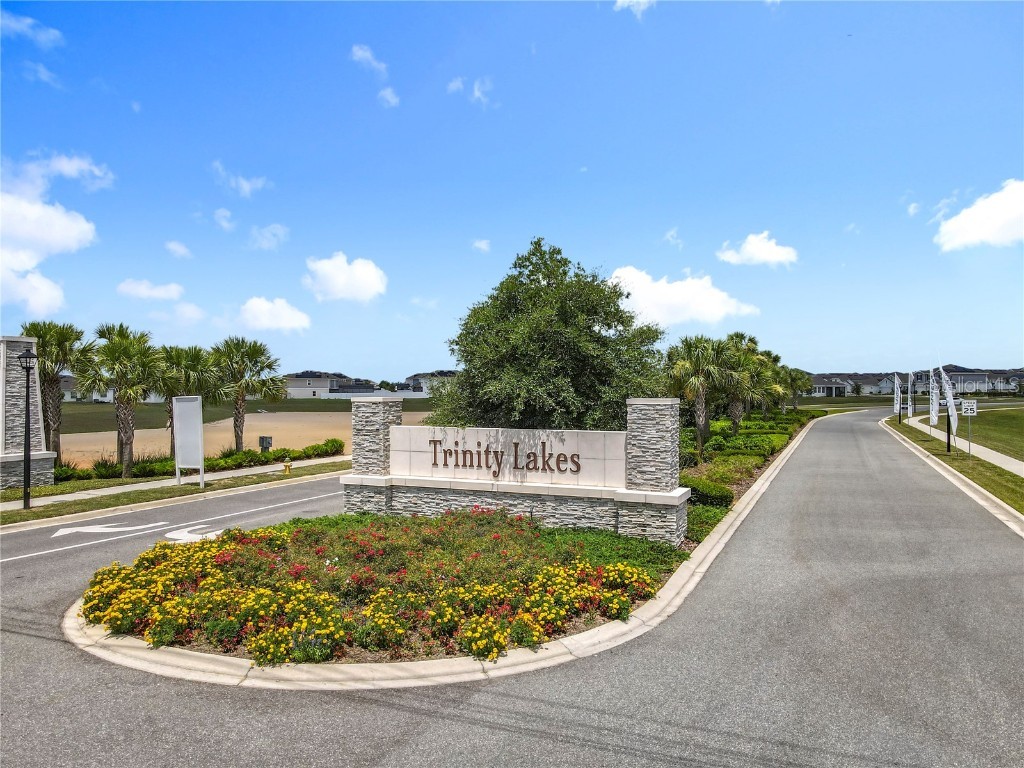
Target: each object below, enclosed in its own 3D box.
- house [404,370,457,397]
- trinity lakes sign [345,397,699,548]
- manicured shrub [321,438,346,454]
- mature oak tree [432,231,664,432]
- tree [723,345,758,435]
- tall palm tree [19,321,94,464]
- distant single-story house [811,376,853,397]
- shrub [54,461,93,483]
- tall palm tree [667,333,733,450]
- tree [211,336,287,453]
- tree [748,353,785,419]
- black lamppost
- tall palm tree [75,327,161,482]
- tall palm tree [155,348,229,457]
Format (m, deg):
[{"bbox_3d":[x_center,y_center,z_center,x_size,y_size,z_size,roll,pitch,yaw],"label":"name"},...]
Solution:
[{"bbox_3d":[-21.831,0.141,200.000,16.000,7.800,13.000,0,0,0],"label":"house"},{"bbox_3d":[-0.200,1.973,18.000,9.050,3.250,1.450,0,0,24],"label":"trinity lakes sign"},{"bbox_3d":[-9.950,3.490,39.700,1.150,0.880,1.100,0,0,0],"label":"manicured shrub"},{"bbox_3d":[1.060,-0.340,21.900,7.100,8.400,7.000,0,0,0],"label":"mature oak tree"},{"bbox_3d":[15.540,0.512,48.500,2.700,6.400,2.700,0,0,24],"label":"tree"},{"bbox_3d":[-19.600,0.570,30.600,3.100,6.600,3.100,0,0,0],"label":"tall palm tree"},{"bbox_3d":[88.200,0.720,196.000,11.500,5.600,13.000,0,0,25],"label":"distant single-story house"},{"bbox_3d":[-16.490,3.272,26.700,1.250,0.800,1.100,0,0,24],"label":"shrub"},{"bbox_3d":[9.243,0.592,35.000,3.050,6.100,3.050,0,0,24],"label":"tall palm tree"},{"bbox_3d":[-13.100,0.770,35.400,3.600,6.250,3.600,0,0,0],"label":"tree"},{"bbox_3d":[23.751,0.511,66.000,3.200,6.300,3.200,0,0,24],"label":"tree"},{"bbox_3d":[-14.140,1.306,20.700,0.440,4.650,0.440,0,0,24],"label":"black lamppost"},{"bbox_3d":[-16.100,0.700,29.100,3.400,6.300,3.400,0,0,0],"label":"tall palm tree"},{"bbox_3d":[-15.450,0.980,34.200,3.500,5.800,3.500,0,0,0],"label":"tall palm tree"}]

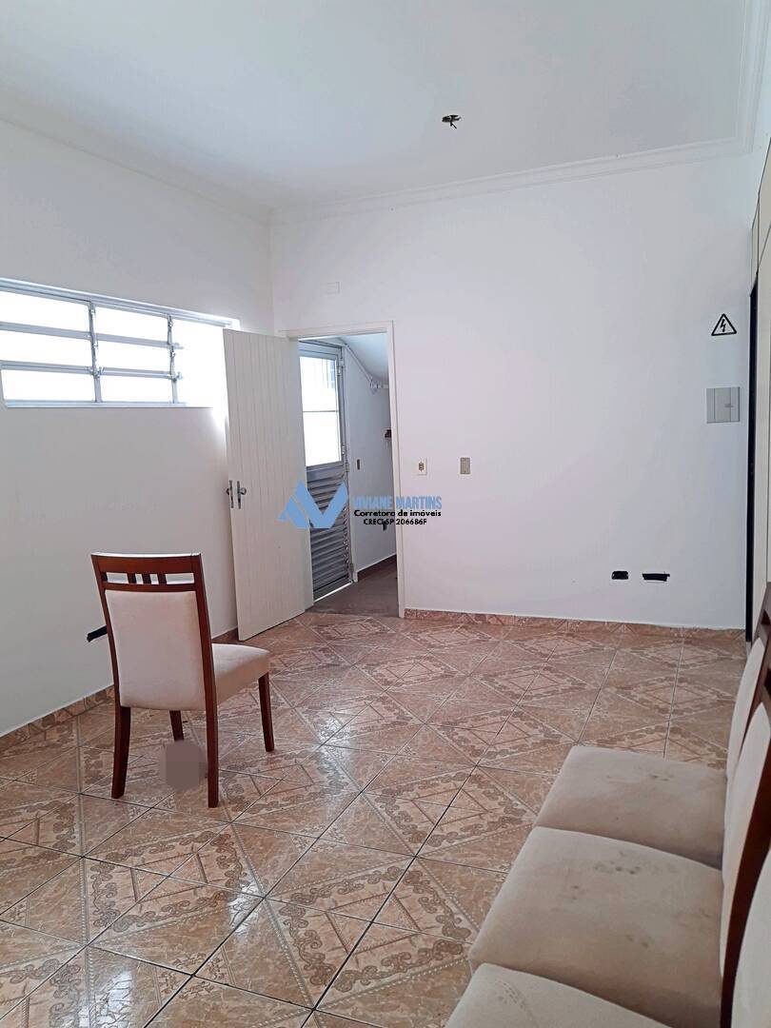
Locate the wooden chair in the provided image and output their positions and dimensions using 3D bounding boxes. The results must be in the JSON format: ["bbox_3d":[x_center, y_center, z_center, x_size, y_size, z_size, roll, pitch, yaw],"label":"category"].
[{"bbox_3d":[-0.812,0.606,3.223,0.466,0.985,0.571,-1,7,15],"label":"wooden chair"}]

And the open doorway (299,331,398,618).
[{"bbox_3d":[-0.282,-0.282,5.876,0.810,2.110,0.160,1,7,23],"label":"open doorway"}]

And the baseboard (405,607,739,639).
[{"bbox_3d":[1.200,0.751,5.299,2.296,0.062,0.015,0,7,23],"label":"baseboard"}]

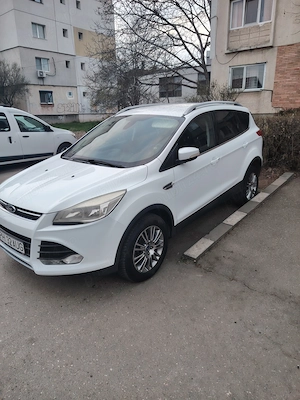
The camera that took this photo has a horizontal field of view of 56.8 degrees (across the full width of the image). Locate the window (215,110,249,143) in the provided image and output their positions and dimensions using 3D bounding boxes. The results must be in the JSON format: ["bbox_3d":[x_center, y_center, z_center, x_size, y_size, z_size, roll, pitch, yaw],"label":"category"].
[{"bbox_3d":[1.206,-1.092,4.053,0.120,0.450,1.340,-12,7,44],"label":"window"}]

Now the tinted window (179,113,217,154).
[{"bbox_3d":[0.552,-0.759,3.272,0.110,0.520,1.000,-12,7,44],"label":"tinted window"}]

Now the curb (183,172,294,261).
[{"bbox_3d":[1.771,0.059,4.637,0.160,0.110,4.350,13,24,37],"label":"curb"}]

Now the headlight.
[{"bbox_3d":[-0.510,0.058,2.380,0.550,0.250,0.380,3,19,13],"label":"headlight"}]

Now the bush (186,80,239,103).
[{"bbox_3d":[2.004,-2.599,9.006,1.800,2.400,1.700,2,18,12],"label":"bush"}]

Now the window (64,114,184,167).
[{"bbox_3d":[-0.339,-0.744,3.381,1.420,0.160,0.940,13,52,38],"label":"window"}]

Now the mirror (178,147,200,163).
[{"bbox_3d":[0.390,-0.457,2.831,0.190,0.170,0.230,-19,25,-41],"label":"mirror"}]

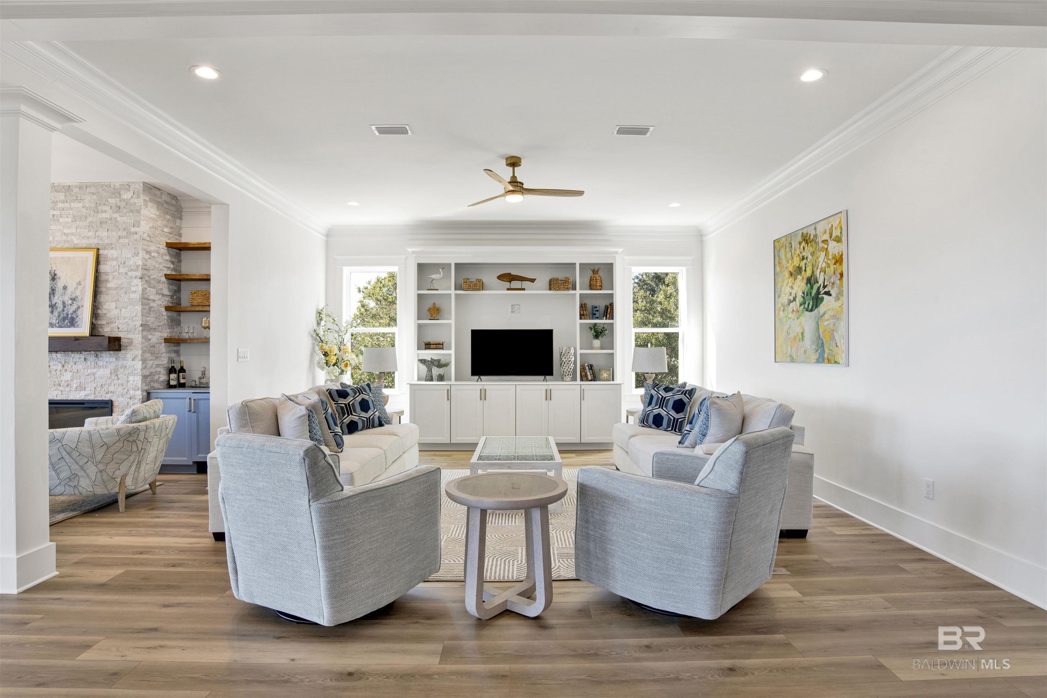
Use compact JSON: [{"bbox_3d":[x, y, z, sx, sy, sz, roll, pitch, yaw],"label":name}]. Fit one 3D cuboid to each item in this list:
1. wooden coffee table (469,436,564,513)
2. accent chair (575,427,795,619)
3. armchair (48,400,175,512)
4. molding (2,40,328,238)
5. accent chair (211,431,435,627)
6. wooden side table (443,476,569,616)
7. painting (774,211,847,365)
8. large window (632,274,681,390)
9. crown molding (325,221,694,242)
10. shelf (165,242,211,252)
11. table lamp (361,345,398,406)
[{"bbox_3d":[-0.059,1.109,4.773,0.730,0.420,1.270,0,0,-1],"label":"wooden coffee table"},{"bbox_3d":[0.880,0.872,2.869,0.840,0.870,0.860,0,0,-44],"label":"accent chair"},{"bbox_3d":[-3.558,0.943,4.466,0.870,0.770,0.810,0,0,-9],"label":"armchair"},{"bbox_3d":[-2.722,-1.657,5.112,0.145,0.205,4.620,0,0,-1],"label":"molding"},{"bbox_3d":[-1.039,0.881,2.743,0.830,0.880,0.860,0,0,27],"label":"accent chair"},{"bbox_3d":[-0.089,1.026,2.755,0.640,0.590,0.640,0,0,0],"label":"wooden side table"},{"bbox_3d":[2.604,-0.484,4.835,0.035,1.260,1.150,0,0,0],"label":"painting"},{"bbox_3d":[1.921,-0.271,7.522,0.730,1.750,0.100,0,0,-1],"label":"large window"},{"bbox_3d":[-0.110,-1.643,7.379,5.400,0.205,0.150,0,0,-1],"label":"crown molding"},{"bbox_3d":[-3.436,-1.162,5.940,1.090,0.048,0.270,0,0,0],"label":"shelf"},{"bbox_3d":[-1.711,0.339,6.234,0.420,0.790,0.420,0,0,0],"label":"table lamp"}]

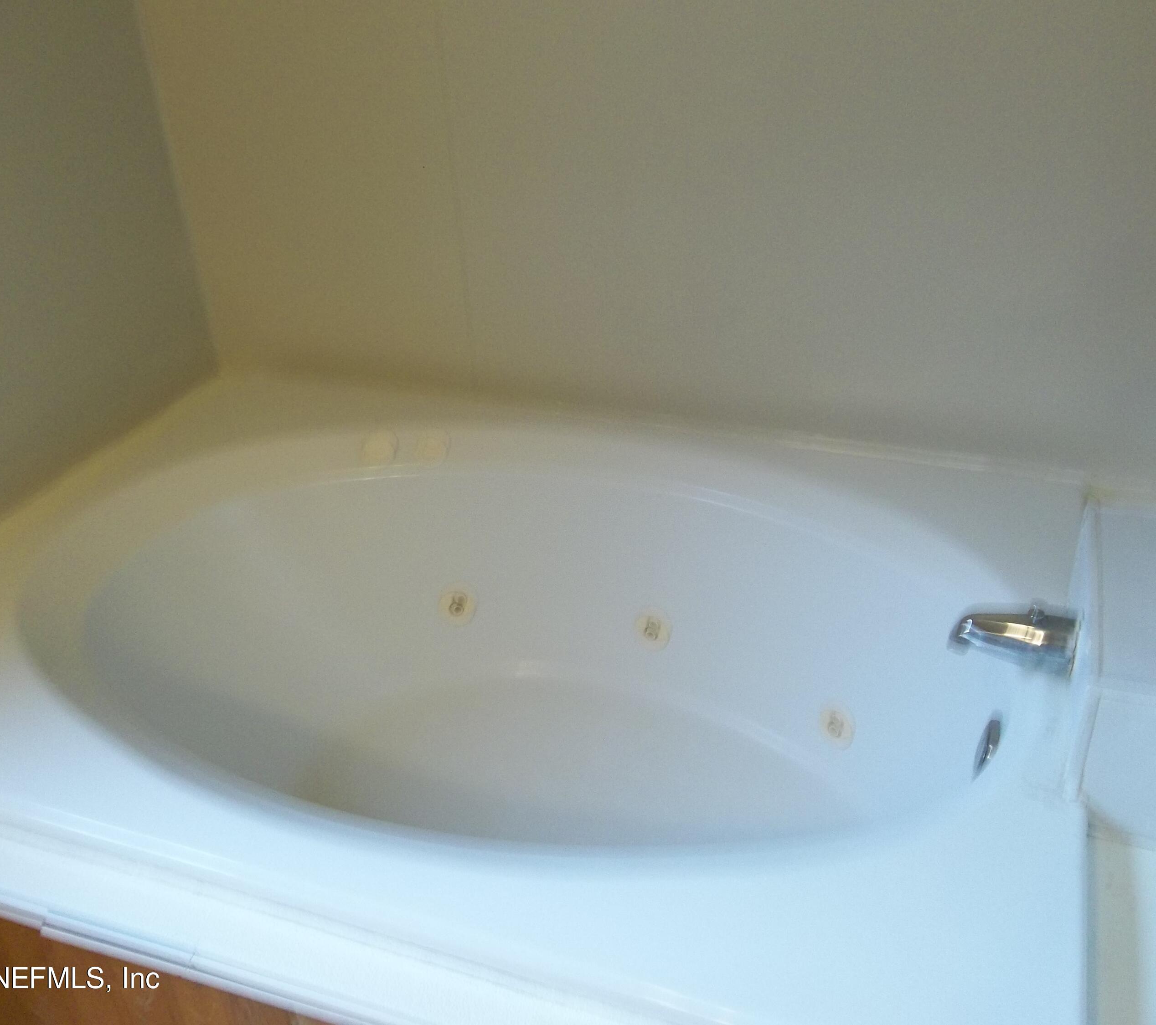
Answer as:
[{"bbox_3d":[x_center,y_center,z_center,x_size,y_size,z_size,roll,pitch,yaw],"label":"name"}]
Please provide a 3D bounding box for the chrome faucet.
[{"bbox_3d":[0.507,0.139,1.242,0.135,0.078,0.064,9,34,18],"label":"chrome faucet"}]

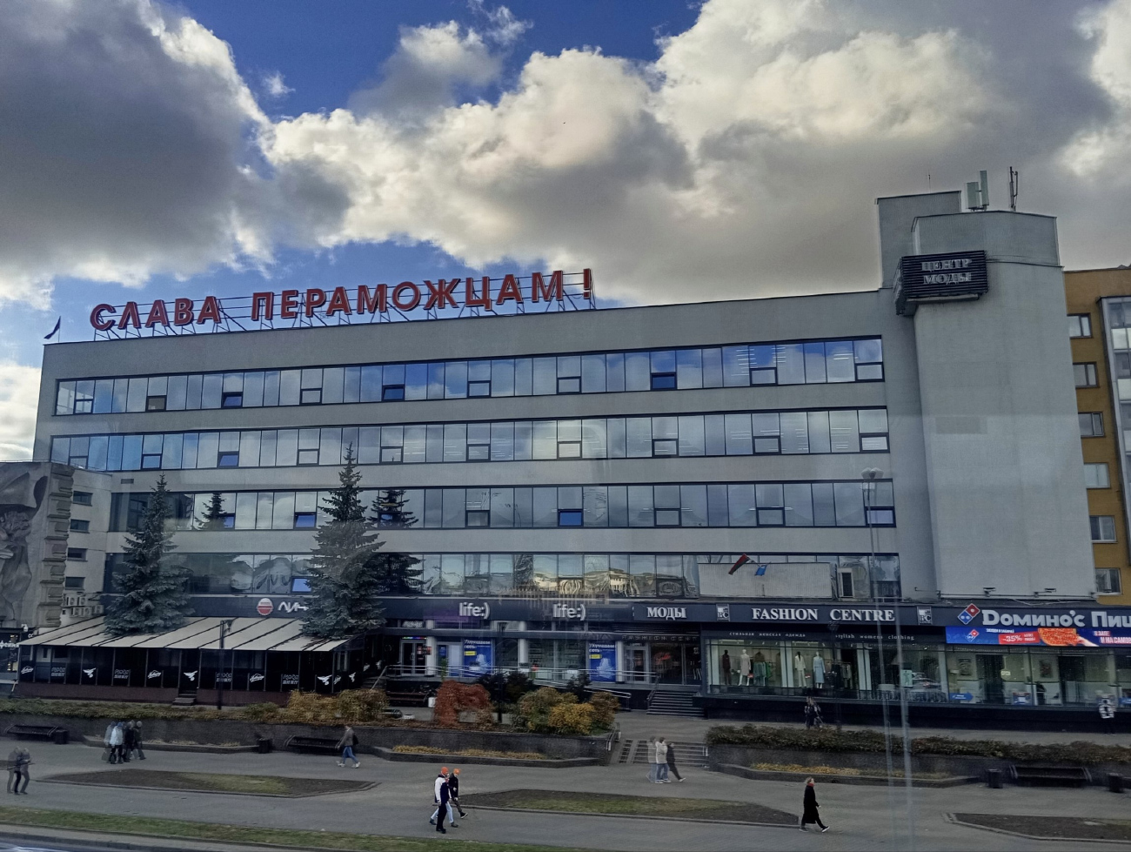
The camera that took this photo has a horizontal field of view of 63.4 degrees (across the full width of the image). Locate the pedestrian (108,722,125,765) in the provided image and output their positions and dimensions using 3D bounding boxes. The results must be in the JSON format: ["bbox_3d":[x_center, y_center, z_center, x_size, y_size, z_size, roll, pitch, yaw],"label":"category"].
[{"bbox_3d":[-19.719,13.972,40.438,0.550,1.730,0.520,-2,-10,13],"label":"pedestrian"}]

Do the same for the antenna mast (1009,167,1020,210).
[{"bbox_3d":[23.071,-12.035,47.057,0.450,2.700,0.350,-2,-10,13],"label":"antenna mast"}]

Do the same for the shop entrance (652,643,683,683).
[{"bbox_3d":[5.997,13.982,53.866,1.770,2.298,0.300,-2,-10,13],"label":"shop entrance"}]

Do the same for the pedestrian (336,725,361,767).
[{"bbox_3d":[-9.413,13.845,39.754,0.880,1.710,0.520,-2,-10,13],"label":"pedestrian"}]

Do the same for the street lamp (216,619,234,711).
[{"bbox_3d":[-17.623,12.342,47.305,0.700,4.540,0.350,-2,-10,13],"label":"street lamp"}]

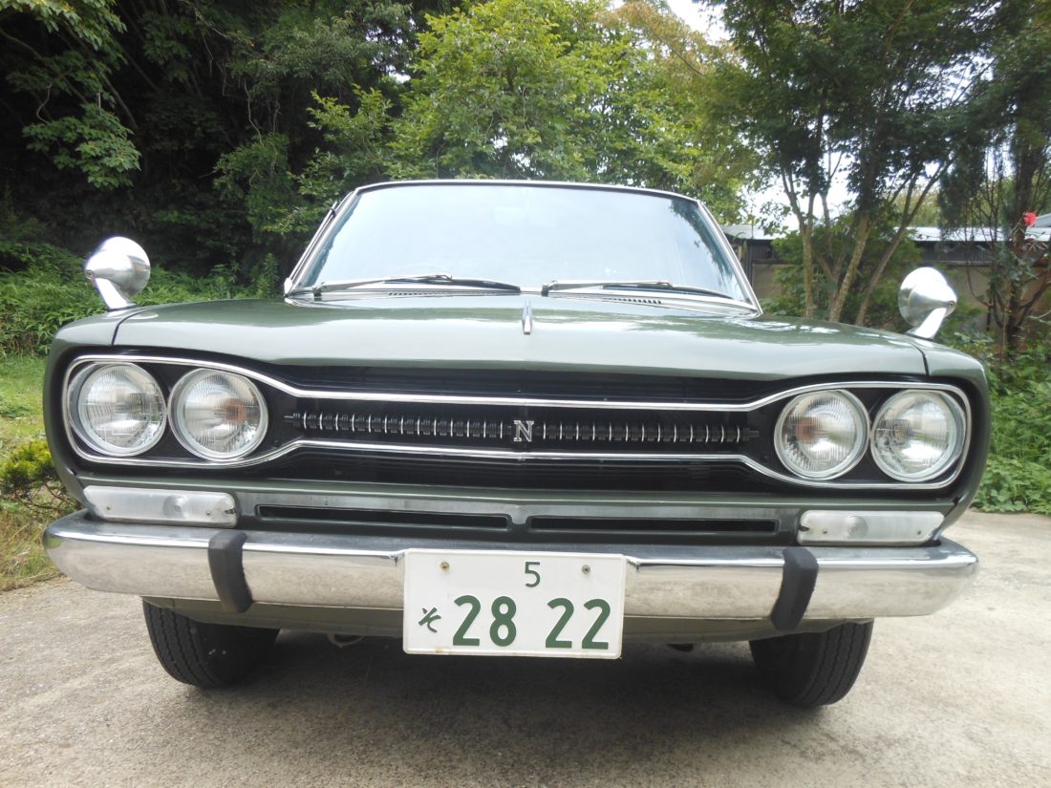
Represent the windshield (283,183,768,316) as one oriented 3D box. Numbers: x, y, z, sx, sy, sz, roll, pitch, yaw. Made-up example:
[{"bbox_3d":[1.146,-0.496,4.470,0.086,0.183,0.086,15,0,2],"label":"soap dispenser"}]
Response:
[{"bbox_3d":[0.002,-0.458,2.298,1.380,0.552,0.135,2,-38,0],"label":"windshield"}]

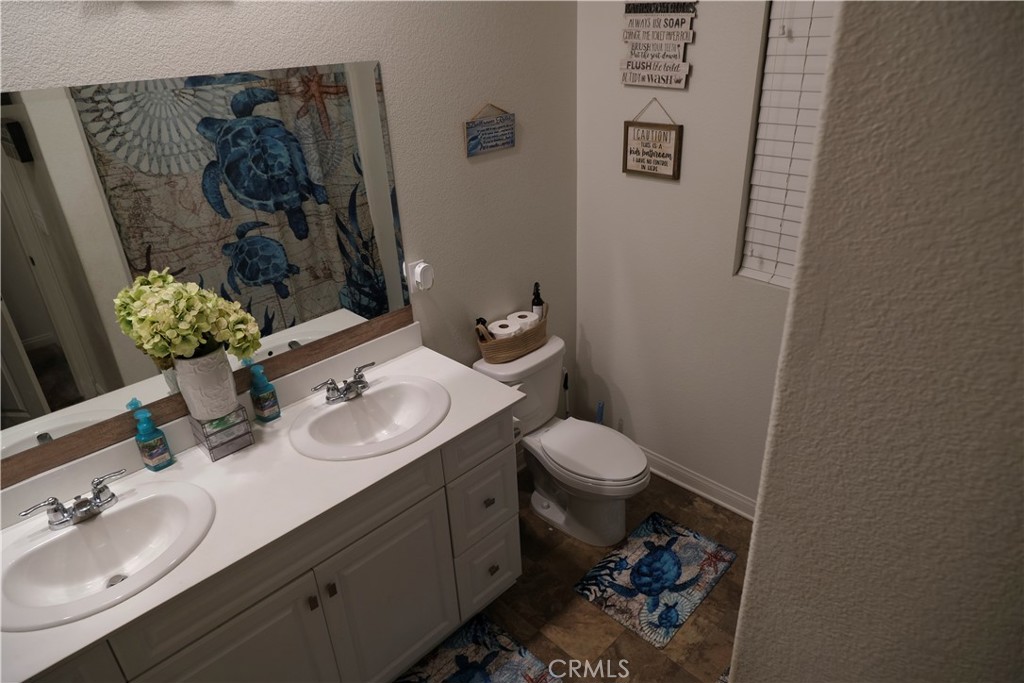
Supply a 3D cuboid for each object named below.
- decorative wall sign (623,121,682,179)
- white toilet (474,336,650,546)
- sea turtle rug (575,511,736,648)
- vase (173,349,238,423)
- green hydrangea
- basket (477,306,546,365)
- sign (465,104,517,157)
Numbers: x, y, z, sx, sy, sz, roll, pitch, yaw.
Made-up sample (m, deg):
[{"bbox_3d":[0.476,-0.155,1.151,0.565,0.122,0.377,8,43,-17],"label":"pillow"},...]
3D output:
[{"bbox_3d":[0.548,-0.751,2.571,0.030,0.204,0.253,-26,34,-38],"label":"decorative wall sign"},{"bbox_3d":[0.255,0.451,2.792,0.440,0.730,0.735,-26,34,-38],"label":"white toilet"},{"bbox_3d":[0.584,0.922,2.618,0.400,0.010,0.582,20,35,39],"label":"sea turtle rug"},{"bbox_3d":[-0.879,0.108,1.884,0.142,0.200,0.142,-26,34,-38],"label":"vase"},{"bbox_3d":[-0.872,-0.061,1.777,0.350,0.240,0.240,-26,34,-38],"label":"green hydrangea"},{"bbox_3d":[0.005,-0.024,2.784,0.345,0.165,0.155,-26,34,-38],"label":"basket"},{"bbox_3d":[-0.083,-0.799,2.458,0.252,0.170,0.016,-26,34,-38],"label":"sign"}]

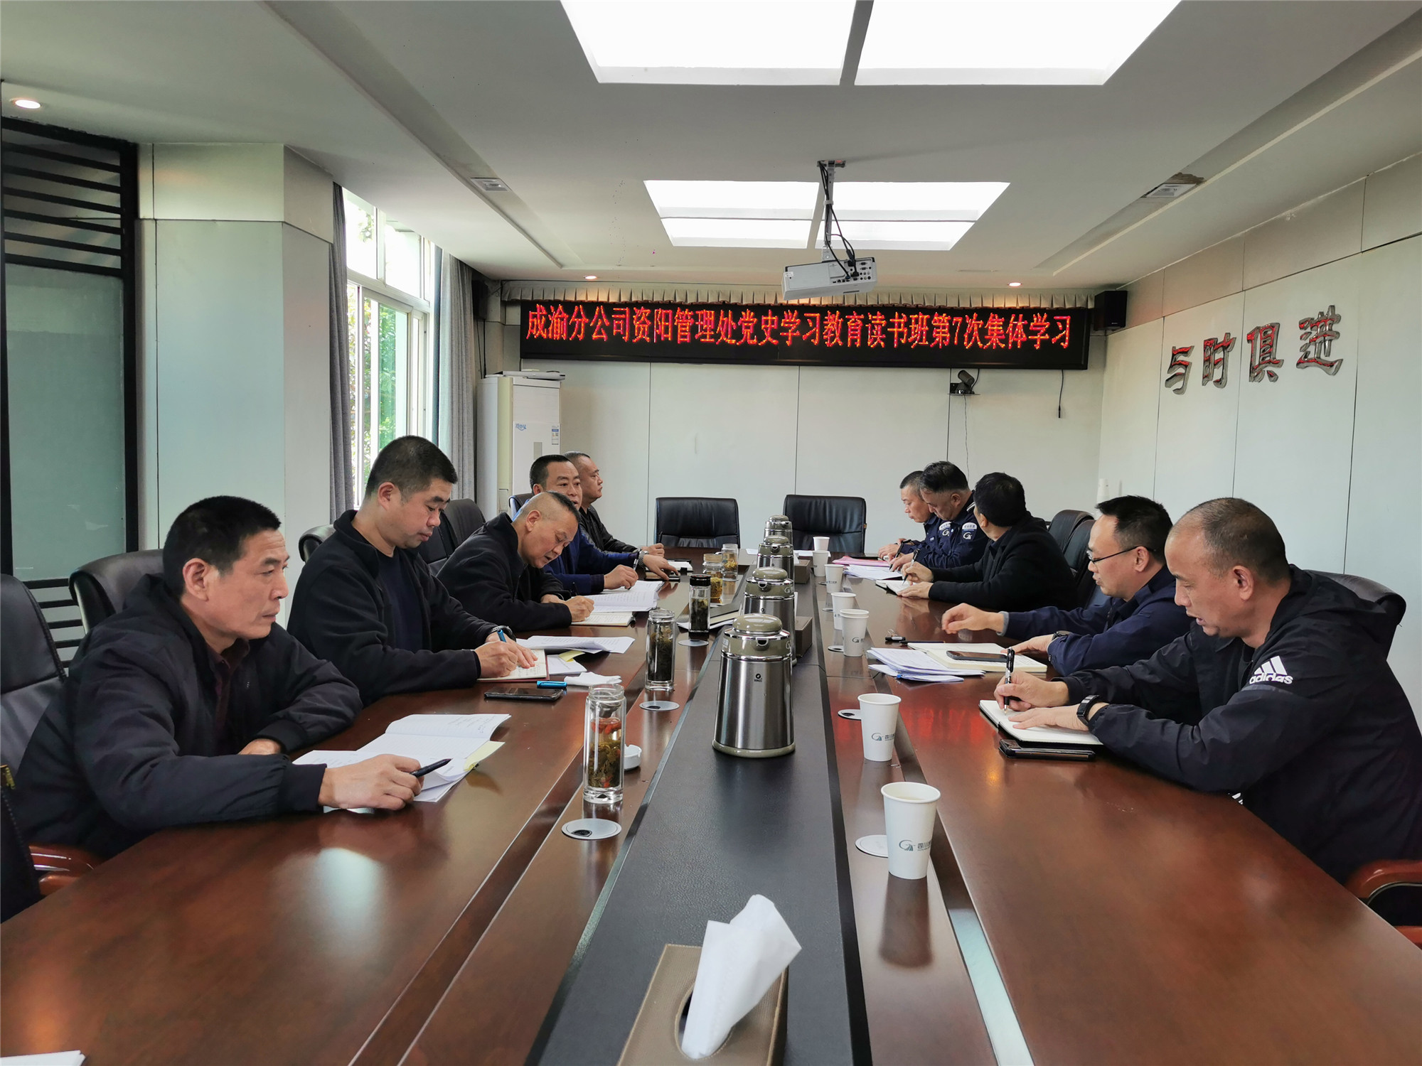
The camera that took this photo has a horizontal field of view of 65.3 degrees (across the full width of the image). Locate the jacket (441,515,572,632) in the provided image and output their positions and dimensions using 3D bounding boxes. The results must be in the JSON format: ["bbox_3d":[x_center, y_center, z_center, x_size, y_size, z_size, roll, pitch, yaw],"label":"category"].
[{"bbox_3d":[-0.669,0.242,3.532,0.550,0.600,0.600,3,5,12],"label":"jacket"}]

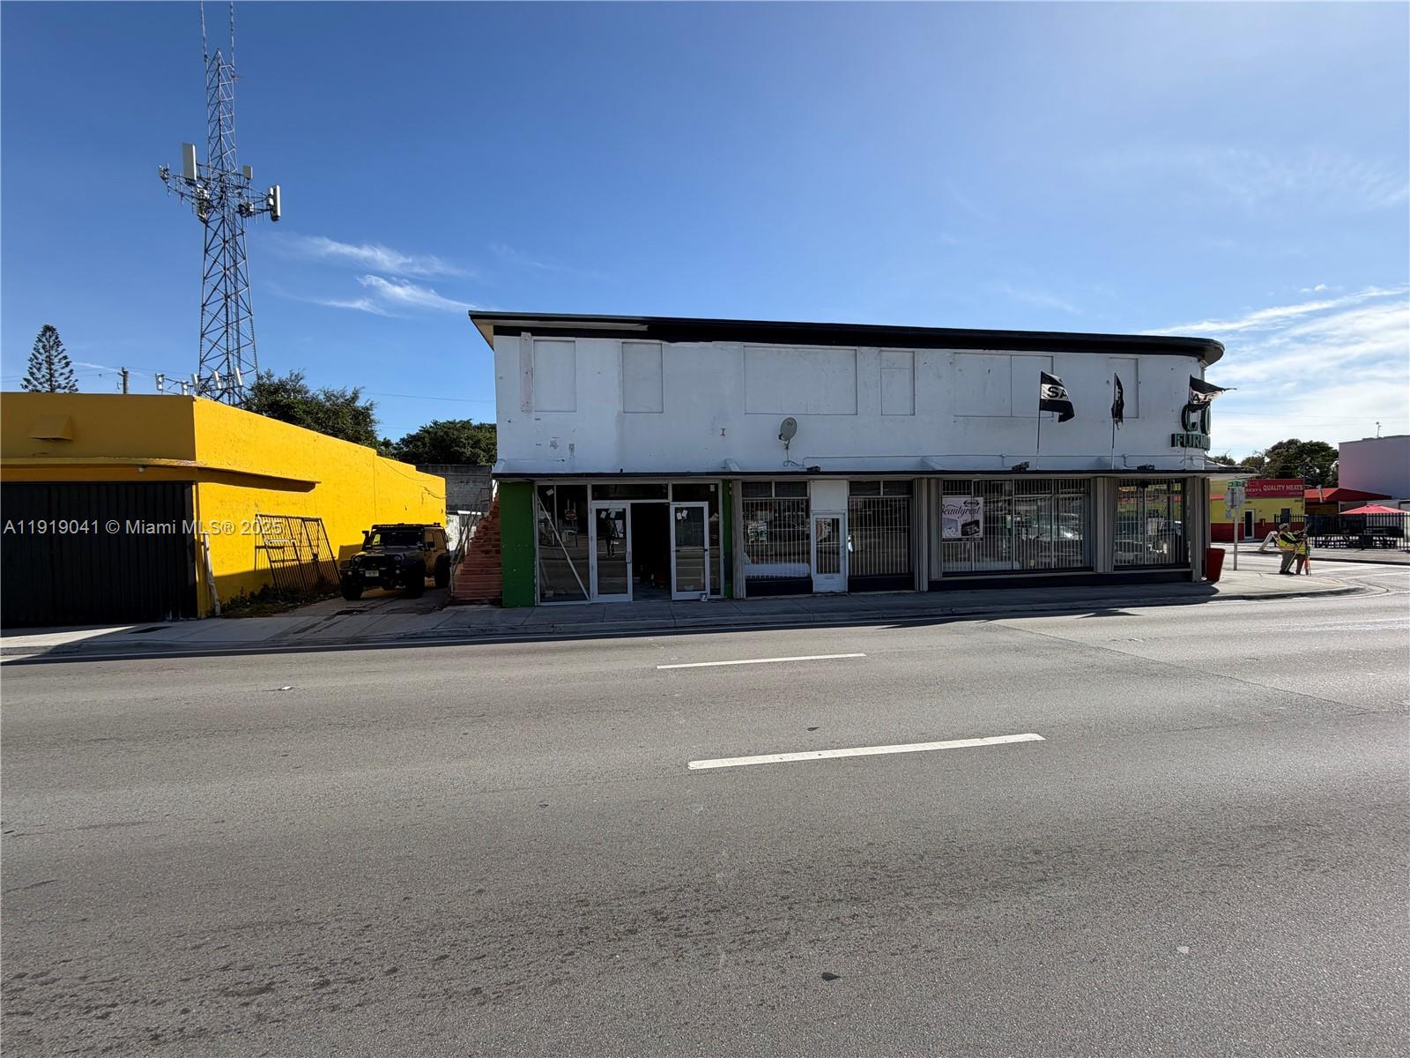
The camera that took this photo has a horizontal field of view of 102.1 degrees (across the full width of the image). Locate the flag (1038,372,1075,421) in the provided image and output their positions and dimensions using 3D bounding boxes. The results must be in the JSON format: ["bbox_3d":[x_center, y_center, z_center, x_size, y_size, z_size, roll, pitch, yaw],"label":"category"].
[{"bbox_3d":[8.541,-3.208,13.839,0.800,1.120,0.350,-1,1,-9],"label":"flag"}]

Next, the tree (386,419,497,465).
[{"bbox_3d":[-19.477,-3.331,43.080,9.500,9.704,9.500,-1,1,-9],"label":"tree"}]

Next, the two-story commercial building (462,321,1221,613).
[{"bbox_3d":[3.909,-1.744,20.849,20.020,6.463,14.800,-1,1,-9],"label":"two-story commercial building"}]

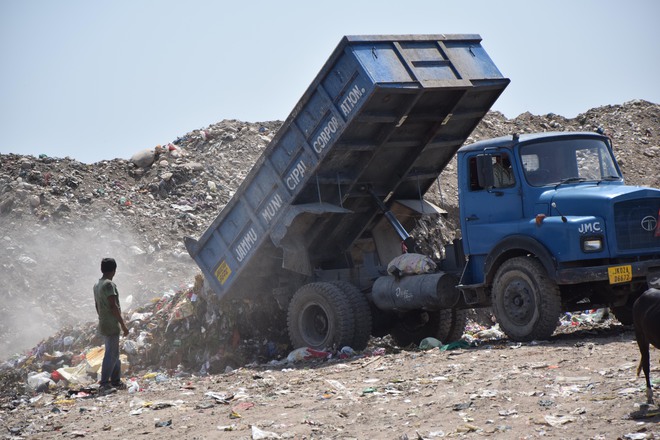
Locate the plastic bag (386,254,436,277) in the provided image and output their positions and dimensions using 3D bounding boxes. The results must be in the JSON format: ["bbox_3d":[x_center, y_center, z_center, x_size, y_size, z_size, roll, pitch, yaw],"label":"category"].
[{"bbox_3d":[1.057,0.570,36.887,0.400,0.300,0.700,-3,-4,-44],"label":"plastic bag"}]

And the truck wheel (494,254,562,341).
[{"bbox_3d":[2.417,0.986,35.345,0.284,1.053,1.068,-4,-3,-37],"label":"truck wheel"}]

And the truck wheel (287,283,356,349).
[{"bbox_3d":[-0.111,1.361,37.872,0.284,1.053,1.068,-3,-4,-44],"label":"truck wheel"}]

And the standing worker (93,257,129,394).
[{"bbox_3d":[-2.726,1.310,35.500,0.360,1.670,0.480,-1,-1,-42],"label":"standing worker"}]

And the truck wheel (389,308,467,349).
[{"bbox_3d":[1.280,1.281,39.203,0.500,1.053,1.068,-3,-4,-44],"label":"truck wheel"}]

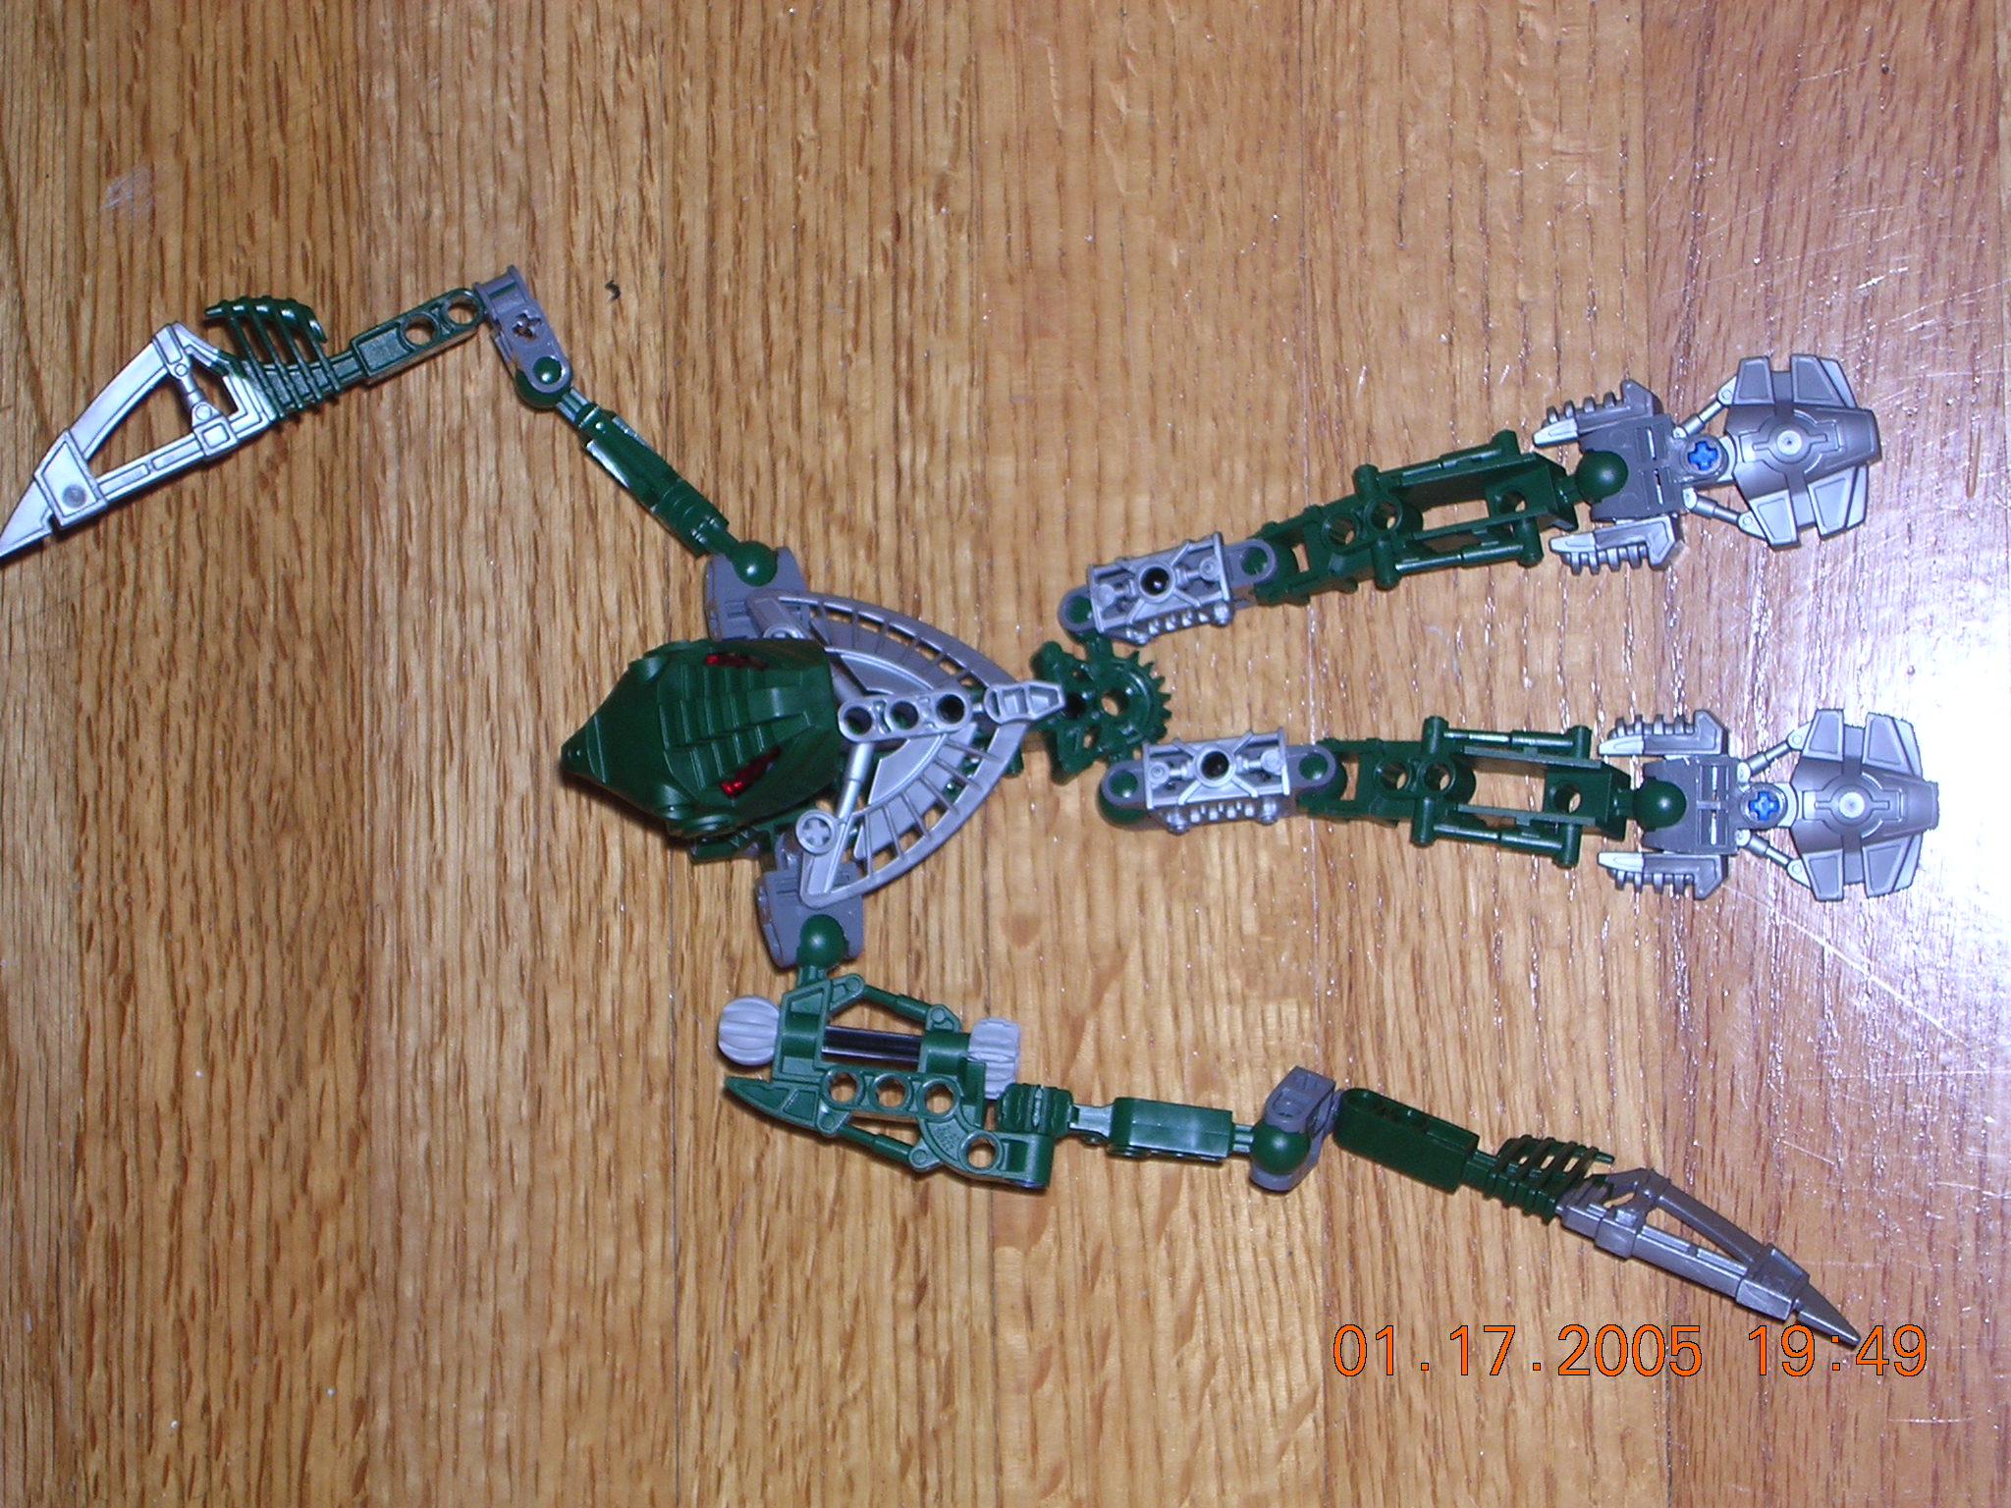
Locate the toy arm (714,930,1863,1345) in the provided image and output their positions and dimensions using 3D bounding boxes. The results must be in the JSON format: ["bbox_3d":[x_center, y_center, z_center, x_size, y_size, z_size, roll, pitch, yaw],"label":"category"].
[{"bbox_3d":[0.046,0.068,0.691,0.193,0.026,0.035,16,92,14],"label":"toy arm"}]

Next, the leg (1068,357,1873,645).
[{"bbox_3d":[0.074,-0.039,0.689,0.138,0.023,0.031,-11,86,13],"label":"leg"}]

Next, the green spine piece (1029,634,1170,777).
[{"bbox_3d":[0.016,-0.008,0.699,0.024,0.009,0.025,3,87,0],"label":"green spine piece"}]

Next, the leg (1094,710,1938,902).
[{"bbox_3d":[0.082,0.008,0.686,0.139,0.023,0.031,0,89,14],"label":"leg"}]

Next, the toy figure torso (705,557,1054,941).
[{"bbox_3d":[-0.018,-0.004,0.703,0.059,0.037,0.071,-11,86,13],"label":"toy figure torso"}]

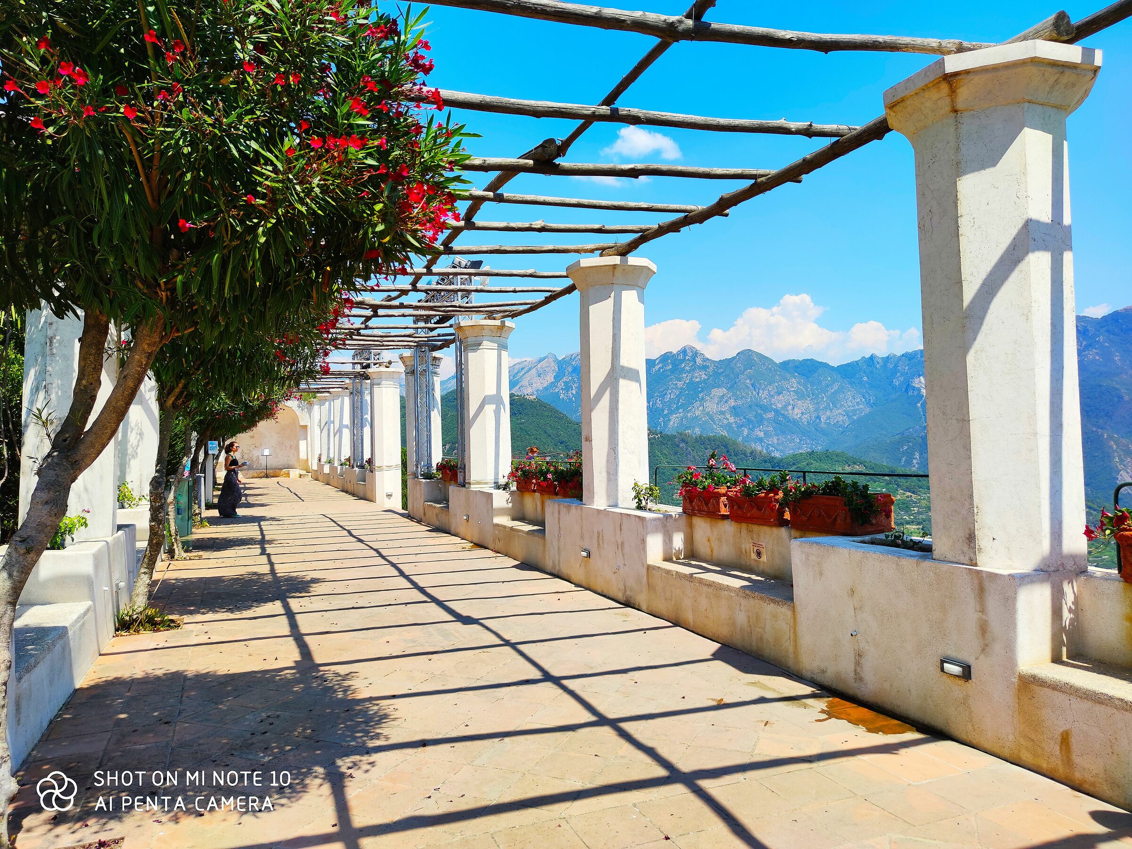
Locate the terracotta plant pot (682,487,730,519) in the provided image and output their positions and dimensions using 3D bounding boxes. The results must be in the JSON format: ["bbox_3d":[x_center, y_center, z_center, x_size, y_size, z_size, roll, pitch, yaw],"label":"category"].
[{"bbox_3d":[1.334,0.668,6.828,0.380,0.240,0.580,0,-2,-23],"label":"terracotta plant pot"}]

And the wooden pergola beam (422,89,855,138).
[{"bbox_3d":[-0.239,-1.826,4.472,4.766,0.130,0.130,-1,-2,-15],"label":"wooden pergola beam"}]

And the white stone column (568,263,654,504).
[{"bbox_3d":[0.502,-0.414,8.167,0.904,2.482,0.904,-1,-2,-22],"label":"white stone column"}]

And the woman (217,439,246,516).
[{"bbox_3d":[-7.391,1.221,17.400,0.600,1.670,0.500,-1,-2,-15],"label":"woman"}]

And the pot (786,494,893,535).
[{"bbox_3d":[1.919,0.620,5.491,0.410,0.245,0.570,0,-2,-23],"label":"pot"}]

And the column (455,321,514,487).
[{"bbox_3d":[-1.247,-0.293,12.407,0.914,2.592,0.914,-1,-2,-22],"label":"column"}]

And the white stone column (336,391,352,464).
[{"bbox_3d":[-8.104,0.113,28.599,0.900,2.771,0.900,-1,-2,-22],"label":"white stone column"}]

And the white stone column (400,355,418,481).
[{"bbox_3d":[-3.005,-0.171,16.601,0.880,2.600,0.880,0,-2,-23],"label":"white stone column"}]

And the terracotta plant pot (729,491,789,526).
[{"bbox_3d":[1.613,0.646,6.165,0.380,0.240,0.580,0,-2,-23],"label":"terracotta plant pot"}]

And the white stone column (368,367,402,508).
[{"bbox_3d":[-4.727,0.357,20.689,0.880,3.600,0.880,0,-2,-23],"label":"white stone column"}]

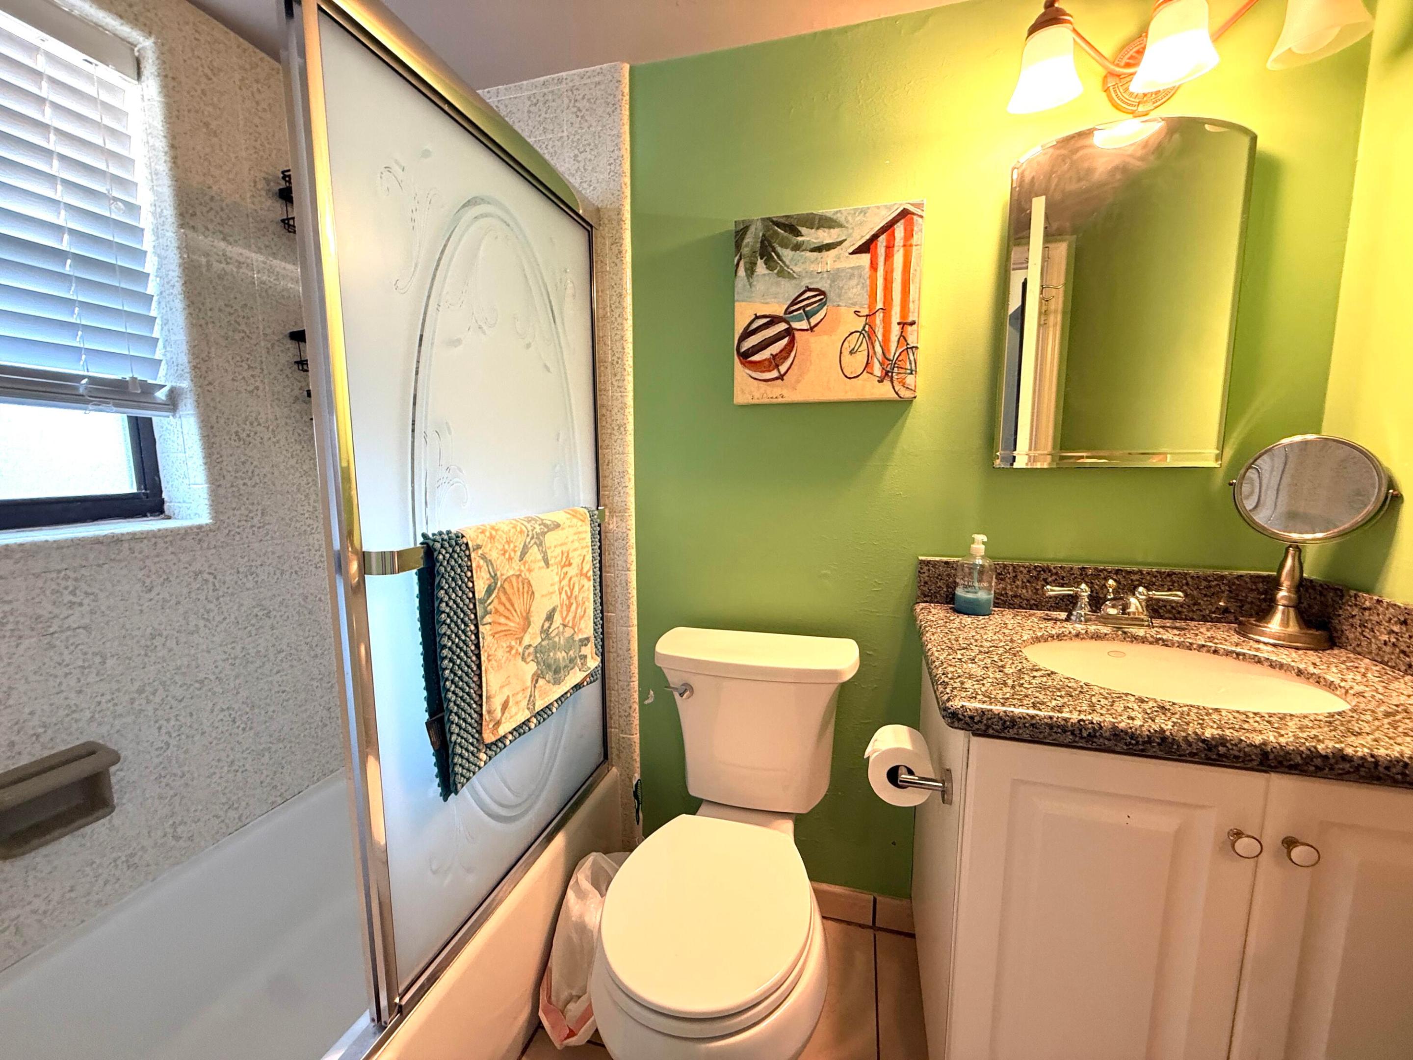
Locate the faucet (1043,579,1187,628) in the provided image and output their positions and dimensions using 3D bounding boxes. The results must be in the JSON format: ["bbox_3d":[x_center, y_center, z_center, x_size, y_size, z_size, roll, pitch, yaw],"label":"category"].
[{"bbox_3d":[0.801,0.150,1.108,0.243,0.088,0.155,2,8,15],"label":"faucet"}]

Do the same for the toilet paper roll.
[{"bbox_3d":[0.375,0.455,1.110,0.117,0.117,0.100,2,8,15],"label":"toilet paper roll"}]

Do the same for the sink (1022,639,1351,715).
[{"bbox_3d":[0.738,0.312,0.924,0.430,0.160,0.350,2,8,15],"label":"sink"}]

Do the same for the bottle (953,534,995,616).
[{"bbox_3d":[0.581,0.094,1.230,0.073,0.168,0.073,-6,9,-40],"label":"bottle"}]

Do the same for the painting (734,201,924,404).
[{"bbox_3d":[0.266,-0.494,1.291,0.404,0.407,0.038,2,8,15],"label":"painting"}]

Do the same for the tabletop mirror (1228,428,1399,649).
[{"bbox_3d":[1.062,0.017,1.028,0.124,0.371,0.215,-5,9,-34],"label":"tabletop mirror"}]

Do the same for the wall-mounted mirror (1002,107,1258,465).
[{"bbox_3d":[0.819,-0.460,1.148,0.406,0.662,0.028,2,8,15],"label":"wall-mounted mirror"}]

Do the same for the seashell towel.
[{"bbox_3d":[-0.340,0.185,1.130,0.062,0.420,0.540,2,8,15],"label":"seashell towel"}]

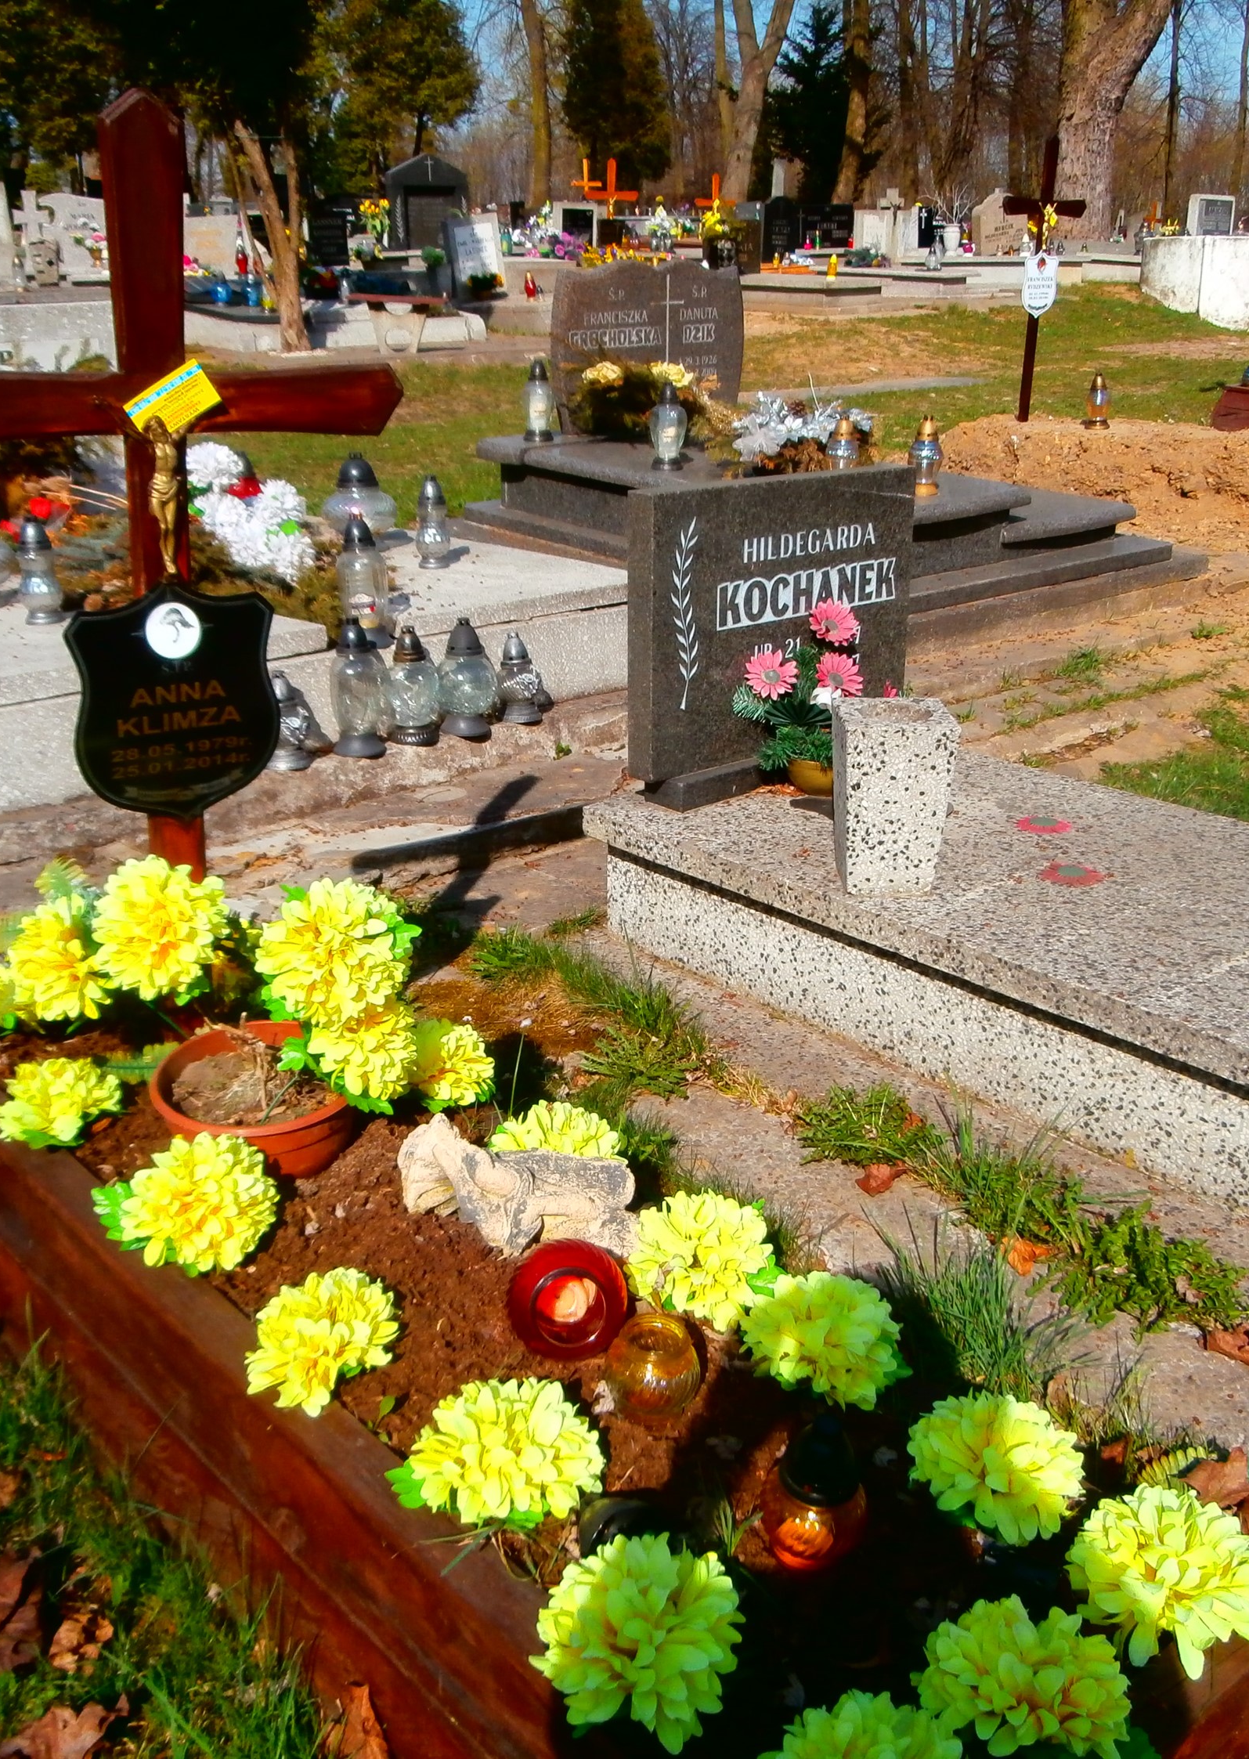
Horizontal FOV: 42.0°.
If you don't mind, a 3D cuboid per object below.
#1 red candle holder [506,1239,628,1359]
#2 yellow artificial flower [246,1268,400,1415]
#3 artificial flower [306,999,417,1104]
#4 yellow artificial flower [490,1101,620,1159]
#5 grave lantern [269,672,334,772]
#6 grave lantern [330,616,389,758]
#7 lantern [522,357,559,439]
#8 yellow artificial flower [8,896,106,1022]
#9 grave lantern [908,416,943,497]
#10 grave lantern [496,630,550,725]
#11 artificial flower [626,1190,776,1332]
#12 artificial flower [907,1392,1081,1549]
[{"bbox_3d":[-0.058,0.421,1.630,0.118,0.118,0.110,0,-8,-2],"label":"red candle holder"},{"bbox_3d":[-0.287,0.436,1.540,0.138,0.105,0.138,-4,21,-12],"label":"yellow artificial flower"},{"bbox_3d":[-0.301,0.194,1.860,0.135,0.130,0.125,-4,21,-10],"label":"artificial flower"},{"bbox_3d":[-0.079,0.303,1.860,0.152,0.095,0.145,0,21,0],"label":"yellow artificial flower"},{"bbox_3d":[-0.825,-0.393,3.973,0.120,0.245,0.120,0,21,0],"label":"grave lantern"},{"bbox_3d":[-0.570,-0.416,3.500,0.128,0.300,0.128,0,21,0],"label":"grave lantern"},{"bbox_3d":[-0.336,-1.875,6.350,0.122,0.305,0.122,-1,21,-3],"label":"lantern"},{"bbox_3d":[-0.705,0.100,2.040,0.140,0.150,0.125,-8,22,-19],"label":"yellow artificial flower"},{"bbox_3d":[1.082,-1.514,5.809,0.120,0.280,0.120,0,20,0],"label":"grave lantern"},{"bbox_3d":[-0.257,-0.511,4.104,0.112,0.220,0.112,0,21,0],"label":"grave lantern"},{"bbox_3d":[0.073,0.369,1.570,0.145,0.120,0.140,1,21,3],"label":"artificial flower"},{"bbox_3d":[0.315,0.500,1.380,0.142,0.105,0.142,6,22,15],"label":"artificial flower"}]

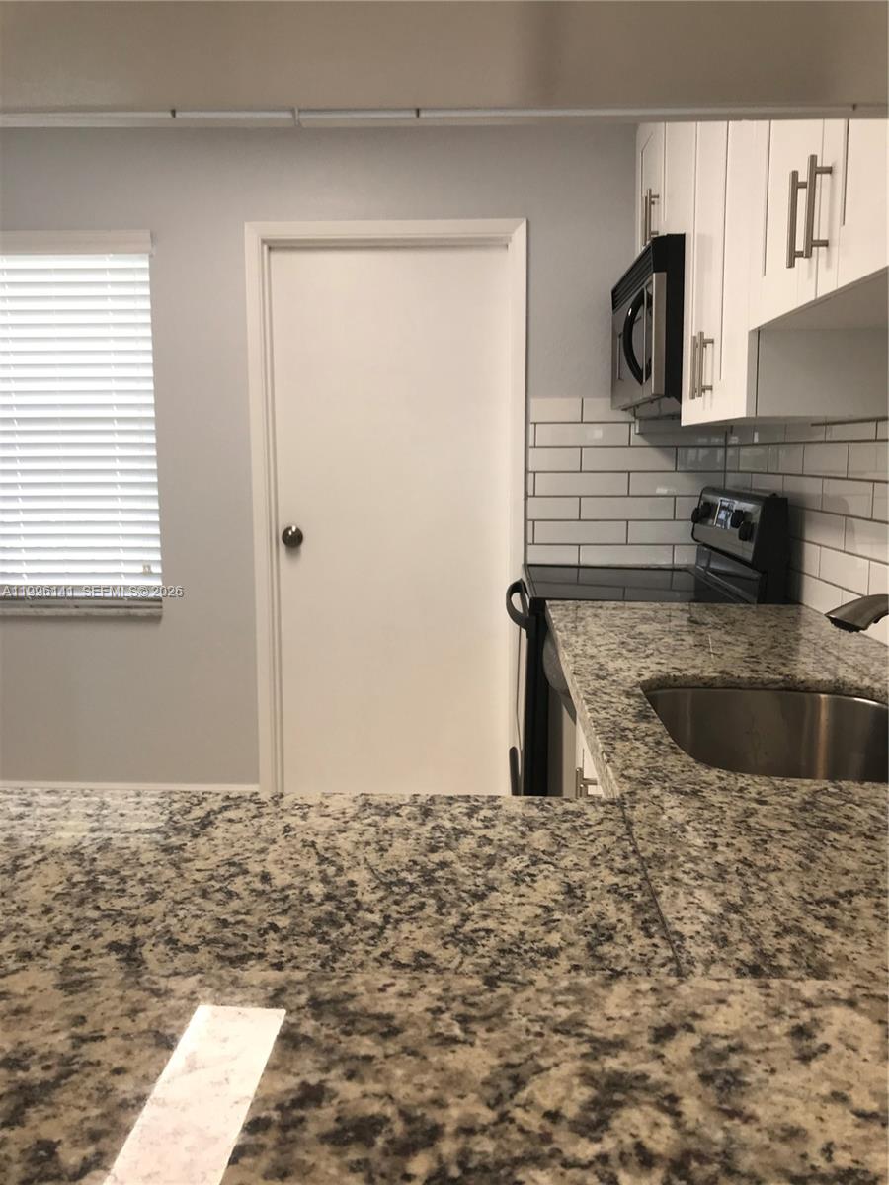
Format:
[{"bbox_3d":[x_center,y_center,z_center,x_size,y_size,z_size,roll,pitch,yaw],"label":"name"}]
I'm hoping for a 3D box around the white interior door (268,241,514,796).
[{"bbox_3d":[-0.181,-0.170,3.285,0.810,1.965,0.042,0,8,3],"label":"white interior door"}]

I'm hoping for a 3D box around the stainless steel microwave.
[{"bbox_3d":[0.690,-0.707,2.674,0.410,0.410,0.765,0,8,3],"label":"stainless steel microwave"}]

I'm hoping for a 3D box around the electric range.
[{"bbox_3d":[0.529,0.291,2.833,0.707,1.177,0.765,0,8,3],"label":"electric range"}]

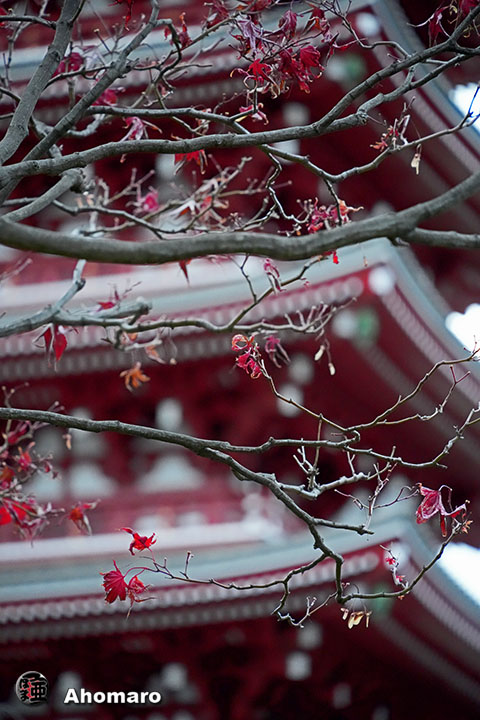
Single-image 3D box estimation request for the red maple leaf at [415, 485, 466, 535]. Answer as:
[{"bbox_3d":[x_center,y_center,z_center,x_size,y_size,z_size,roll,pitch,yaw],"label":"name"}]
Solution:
[{"bbox_3d":[0.272,0.203,5.400,0.068,0.068,0.040,0,-15,0],"label":"red maple leaf"}]

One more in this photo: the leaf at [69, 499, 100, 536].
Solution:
[{"bbox_3d":[-0.227,0.228,5.800,0.044,0.048,0.032,0,-15,0],"label":"leaf"}]

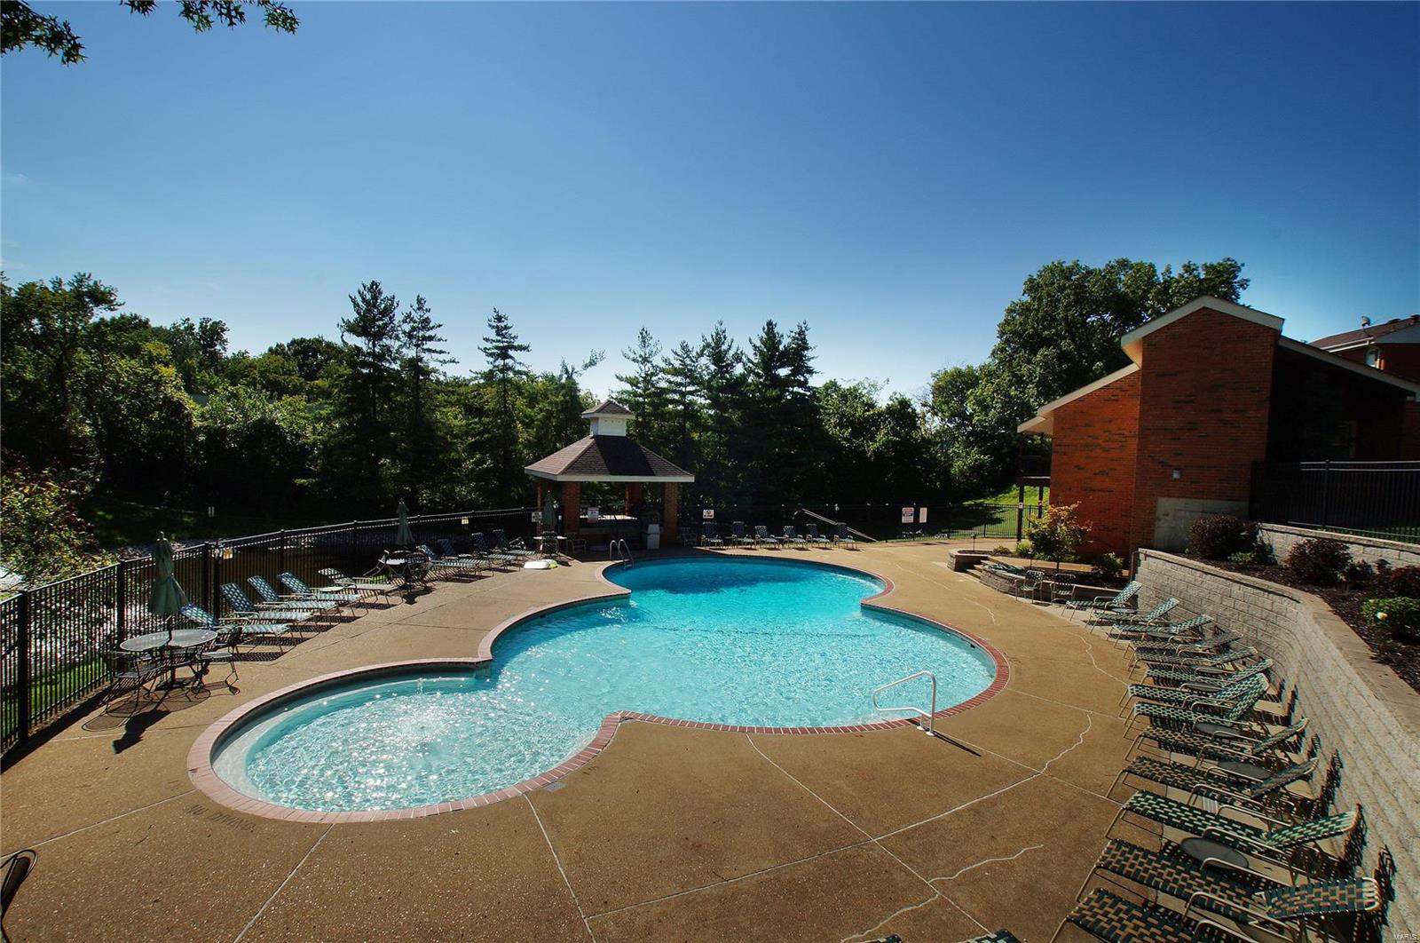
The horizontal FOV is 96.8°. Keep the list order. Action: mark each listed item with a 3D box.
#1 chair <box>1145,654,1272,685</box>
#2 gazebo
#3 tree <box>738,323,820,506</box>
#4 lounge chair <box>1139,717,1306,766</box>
[{"bbox_3d":[8.805,3.697,11.310,1.884,0.932,0.660,3,2,33],"label":"chair"},{"bbox_3d":[-4.554,-0.071,27.917,5.850,6.104,5.850,1,2,-28],"label":"gazebo"},{"bbox_3d":[4.400,-3.485,40.000,5.000,12.249,4.600,2,2,6],"label":"tree"},{"bbox_3d":[6.826,3.662,8.558,1.837,0.983,0.660,3,2,44],"label":"lounge chair"}]

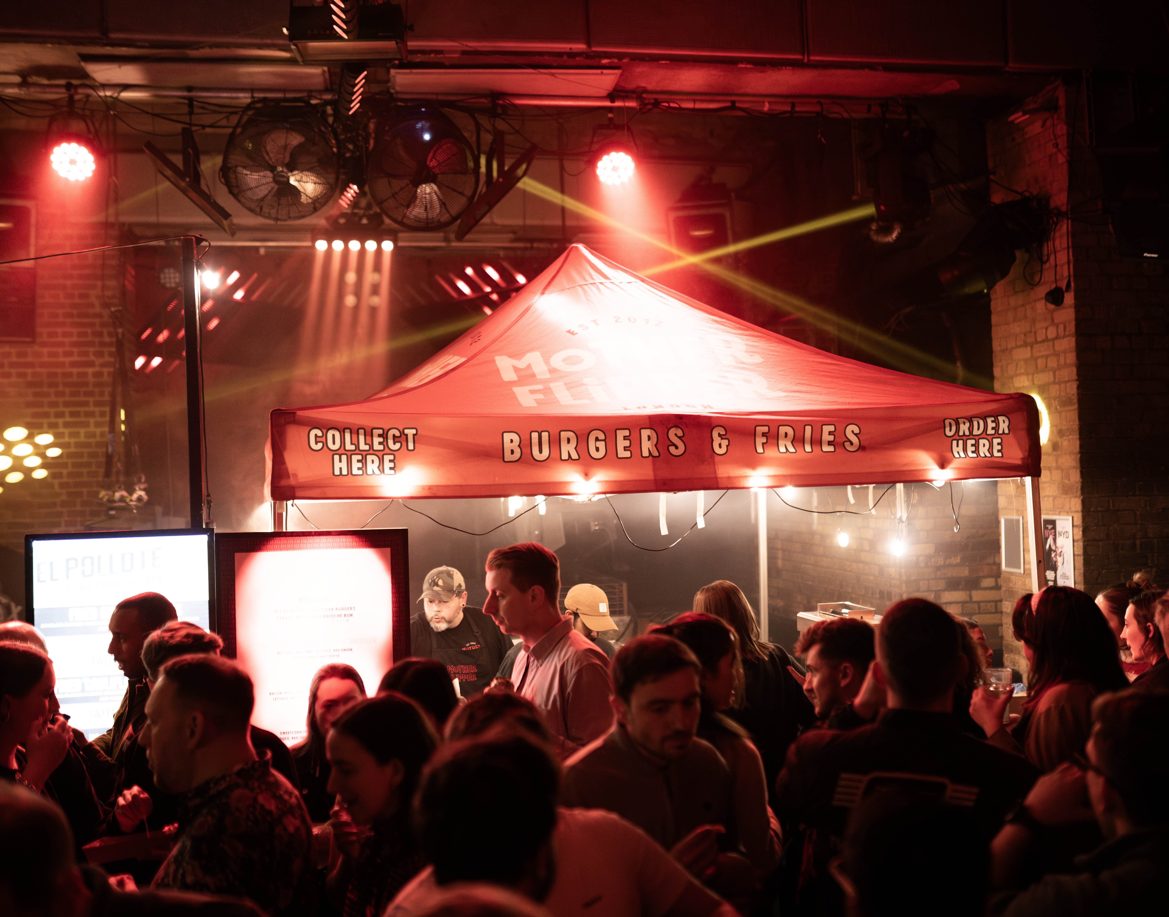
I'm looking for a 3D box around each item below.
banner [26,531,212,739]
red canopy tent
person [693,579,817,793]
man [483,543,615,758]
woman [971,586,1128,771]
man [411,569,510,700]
[{"bbox_3d":[-1.549,0.682,4.499,0.596,0.870,0.060,-1,-2,-14],"label":"banner"},{"bbox_3d":[0.026,0.560,6.467,3.020,3.214,3.020,-1,-2,-14],"label":"red canopy tent"},{"bbox_3d":[0.566,1.262,4.478,0.490,1.680,0.400,-1,-2,-20],"label":"person"},{"bbox_3d":[-0.072,1.173,3.676,0.360,1.850,0.490,-1,-2,-20],"label":"man"},{"bbox_3d":[1.361,1.213,3.778,0.390,1.700,0.480,-3,-2,38],"label":"woman"},{"bbox_3d":[-0.497,1.285,5.478,0.550,1.740,0.400,-1,-1,-3],"label":"man"}]

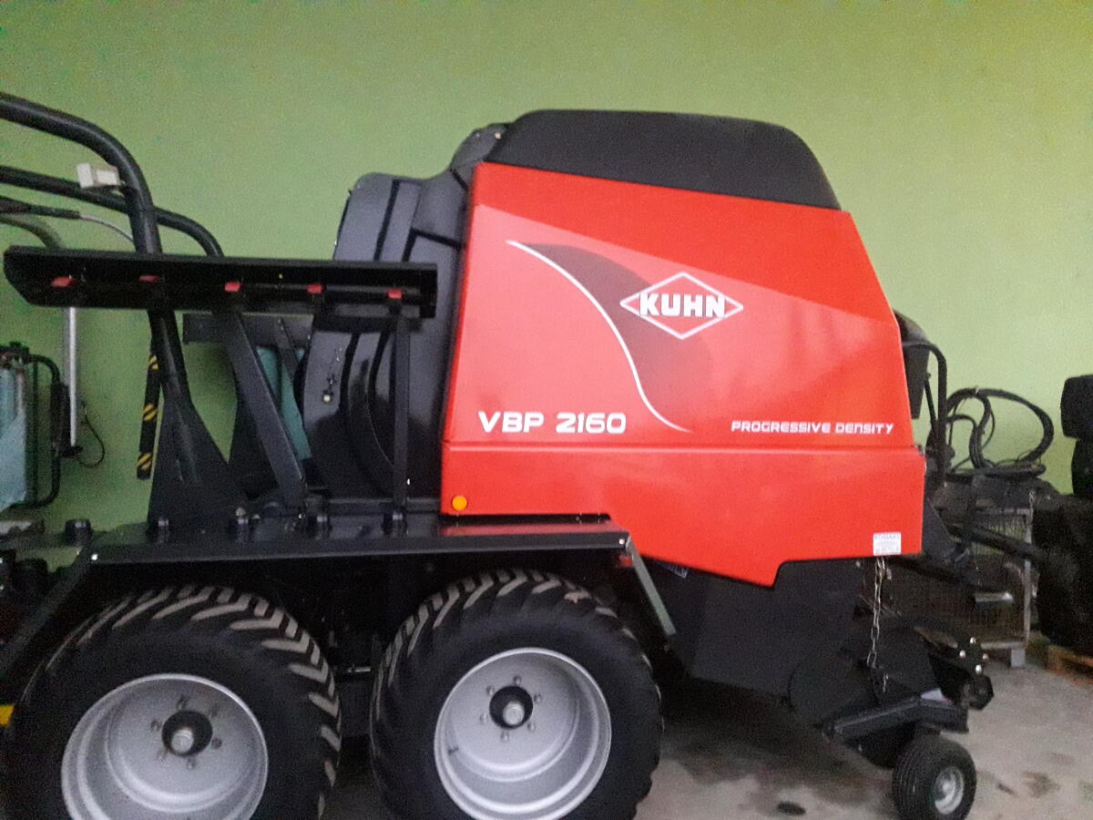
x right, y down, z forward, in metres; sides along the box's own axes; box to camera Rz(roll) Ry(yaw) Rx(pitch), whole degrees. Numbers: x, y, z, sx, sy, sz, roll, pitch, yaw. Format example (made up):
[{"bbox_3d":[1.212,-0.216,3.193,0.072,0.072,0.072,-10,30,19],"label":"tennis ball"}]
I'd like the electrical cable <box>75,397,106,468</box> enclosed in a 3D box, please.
[{"bbox_3d":[-2.434,0.124,4.720,0.165,0.375,0.070,0,2,-11],"label":"electrical cable"}]

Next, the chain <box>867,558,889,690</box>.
[{"bbox_3d":[1.333,0.860,3.560,0.088,0.540,0.060,0,2,-11],"label":"chain"}]

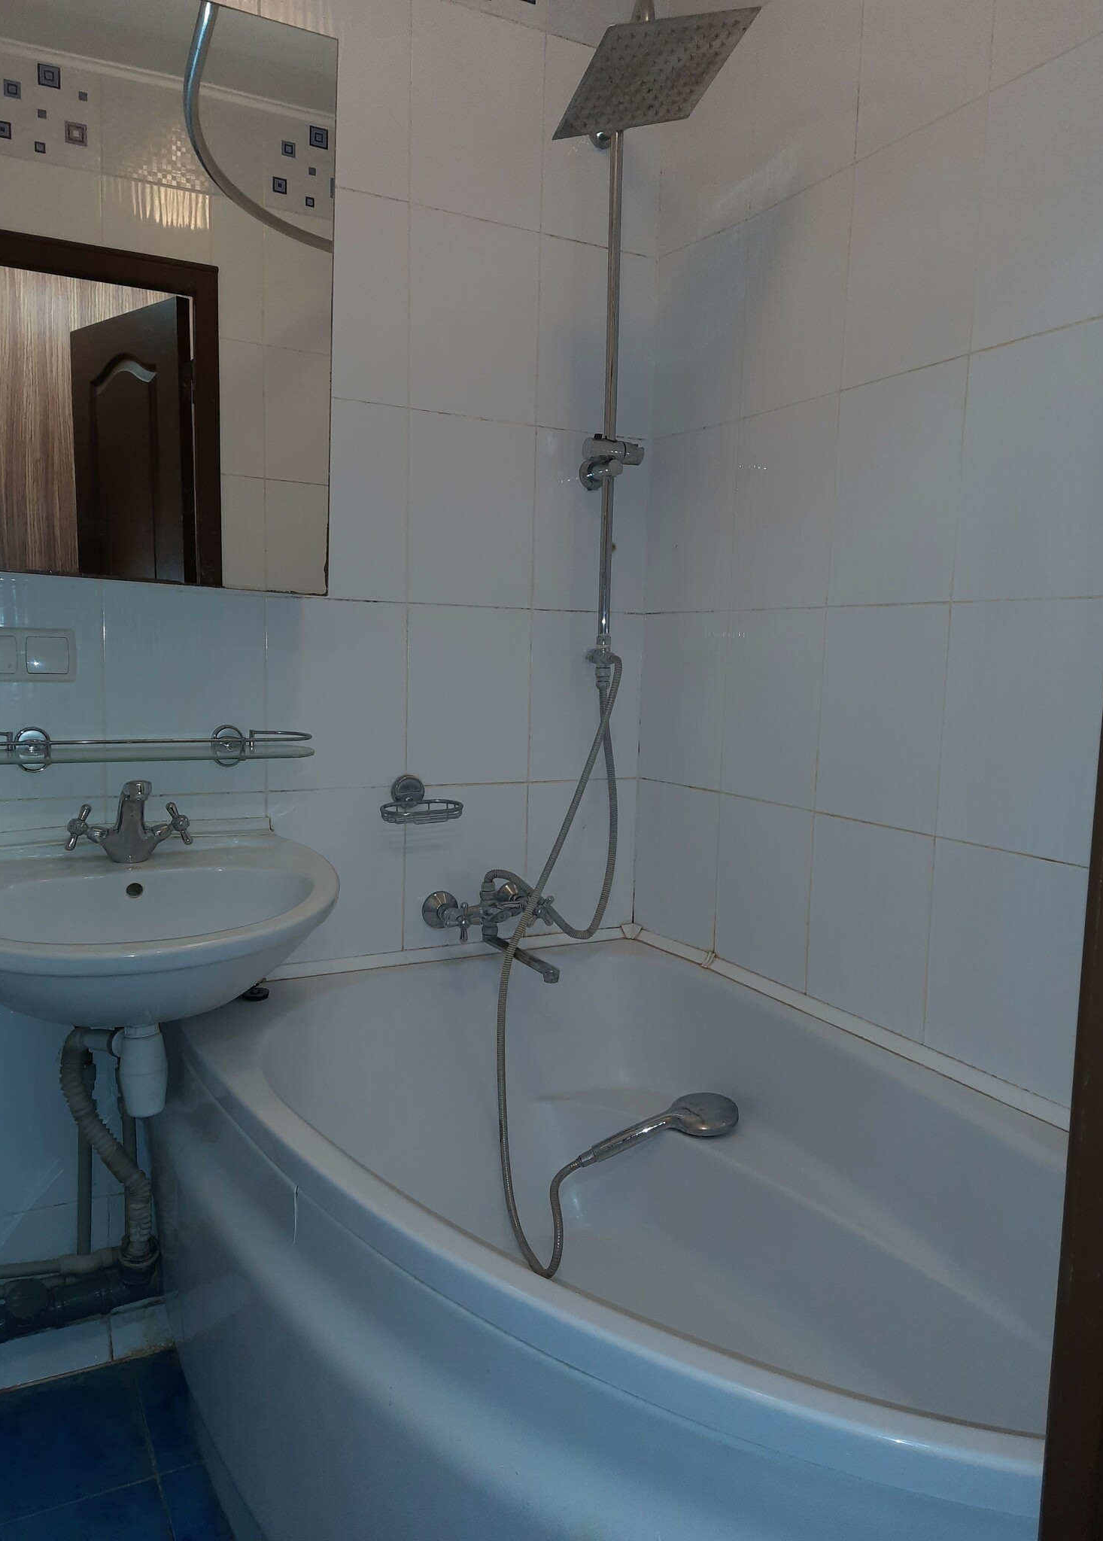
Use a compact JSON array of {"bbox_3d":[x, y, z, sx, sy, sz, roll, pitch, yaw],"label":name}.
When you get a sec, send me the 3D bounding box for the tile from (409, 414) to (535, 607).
[{"bbox_3d":[-0.145,-0.473,1.944,0.250,0.332,0.010,-2,7,-29],"label":"tile"}]

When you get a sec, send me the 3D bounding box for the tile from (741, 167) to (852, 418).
[{"bbox_3d":[0.395,-0.771,1.750,0.009,0.331,0.249,-2,8,-29],"label":"tile"}]

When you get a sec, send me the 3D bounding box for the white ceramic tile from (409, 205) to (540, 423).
[{"bbox_3d":[-0.137,-0.803,1.910,0.250,0.330,0.010,-2,8,-29],"label":"white ceramic tile"}]

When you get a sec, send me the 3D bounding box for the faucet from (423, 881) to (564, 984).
[{"bbox_3d":[-0.066,0.276,1.890,0.225,0.130,0.330,-2,7,-29],"label":"faucet"}]

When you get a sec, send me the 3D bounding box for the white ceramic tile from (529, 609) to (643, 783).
[{"bbox_3d":[0.069,-0.147,2.110,0.250,0.330,0.010,-2,8,-29],"label":"white ceramic tile"}]

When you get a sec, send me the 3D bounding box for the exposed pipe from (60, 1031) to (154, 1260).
[{"bbox_3d":[-0.683,0.585,1.640,0.130,0.400,0.110,-2,8,-29],"label":"exposed pipe"}]

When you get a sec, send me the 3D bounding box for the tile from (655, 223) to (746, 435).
[{"bbox_3d":[0.271,-0.800,1.969,0.009,0.331,0.252,-2,8,-29],"label":"tile"}]

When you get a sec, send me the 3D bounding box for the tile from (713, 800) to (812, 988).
[{"bbox_3d":[0.368,0.224,1.866,0.009,0.331,0.249,-2,8,-29],"label":"tile"}]

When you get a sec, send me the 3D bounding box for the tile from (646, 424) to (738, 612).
[{"bbox_3d":[0.262,-0.468,2.007,0.009,0.331,0.252,-2,8,-29],"label":"tile"}]

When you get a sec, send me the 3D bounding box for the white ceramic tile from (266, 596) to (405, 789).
[{"bbox_3d":[-0.371,-0.132,1.867,0.249,0.331,0.009,-2,8,-28],"label":"white ceramic tile"}]

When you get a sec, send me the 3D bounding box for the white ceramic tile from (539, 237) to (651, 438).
[{"bbox_3d":[0.087,-0.811,2.022,0.252,0.331,0.009,-2,8,-28],"label":"white ceramic tile"}]

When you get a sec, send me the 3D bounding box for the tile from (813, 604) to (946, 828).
[{"bbox_3d":[0.498,-0.082,1.614,0.010,0.330,0.250,-2,8,-29],"label":"tile"}]

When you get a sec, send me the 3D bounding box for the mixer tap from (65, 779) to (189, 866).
[{"bbox_3d":[-0.621,0.075,1.597,0.185,0.135,0.145,-2,7,-29],"label":"mixer tap"}]

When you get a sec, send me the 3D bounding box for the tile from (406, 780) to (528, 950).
[{"bbox_3d":[-0.161,0.175,2.024,0.250,0.310,0.010,-2,8,-29],"label":"tile"}]

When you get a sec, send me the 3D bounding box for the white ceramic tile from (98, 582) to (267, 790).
[{"bbox_3d":[-0.591,-0.126,1.741,0.250,0.332,0.010,-2,7,-29],"label":"white ceramic tile"}]

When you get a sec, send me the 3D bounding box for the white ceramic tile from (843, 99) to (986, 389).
[{"bbox_3d":[0.515,-0.744,1.544,0.010,0.332,0.250,-2,7,-29],"label":"white ceramic tile"}]

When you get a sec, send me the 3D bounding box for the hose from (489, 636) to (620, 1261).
[{"bbox_3d":[0.027,0.282,1.843,0.210,0.950,0.550,3,7,11],"label":"hose"}]

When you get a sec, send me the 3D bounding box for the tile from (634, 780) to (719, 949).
[{"bbox_3d":[0.241,0.185,2.095,0.010,0.318,0.255,-2,7,-29],"label":"tile"}]

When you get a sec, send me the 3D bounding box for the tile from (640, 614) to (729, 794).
[{"bbox_3d":[0.253,-0.137,2.046,0.009,0.331,0.252,-2,8,-29],"label":"tile"}]

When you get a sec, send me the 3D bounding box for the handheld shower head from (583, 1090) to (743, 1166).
[{"bbox_3d":[0.161,0.534,1.574,0.257,0.058,0.100,-13,11,-20],"label":"handheld shower head"}]

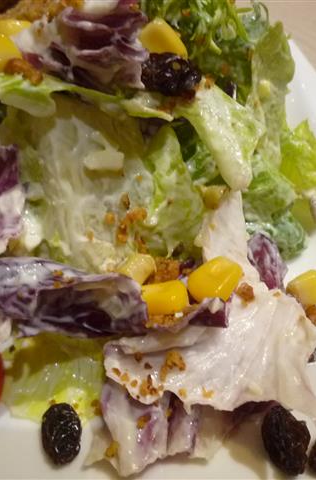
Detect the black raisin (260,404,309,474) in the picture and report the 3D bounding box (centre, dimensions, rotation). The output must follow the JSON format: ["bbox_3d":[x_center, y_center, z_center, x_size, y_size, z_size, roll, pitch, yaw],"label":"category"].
[{"bbox_3d":[0.038,0.059,0.136,0.013,0.012,0.020,-20,65,-10],"label":"black raisin"}]

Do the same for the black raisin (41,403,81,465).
[{"bbox_3d":[-0.029,0.057,0.137,0.011,0.010,0.017,-8,63,-4],"label":"black raisin"}]

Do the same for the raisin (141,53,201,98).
[{"bbox_3d":[0.004,-0.052,0.147,0.021,0.013,0.014,15,64,7],"label":"raisin"}]

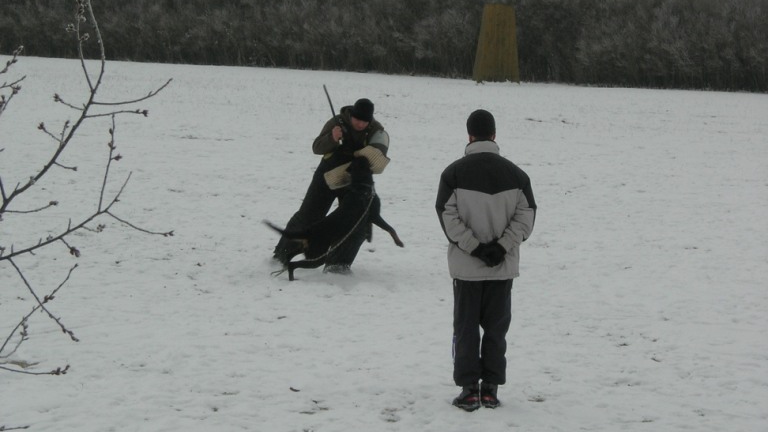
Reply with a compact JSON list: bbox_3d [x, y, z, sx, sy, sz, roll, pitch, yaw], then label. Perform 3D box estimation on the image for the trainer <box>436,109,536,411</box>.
[{"bbox_3d":[0.610,0.260,20.000,0.580,1.780,0.420,0,5,-6],"label":"trainer"}]

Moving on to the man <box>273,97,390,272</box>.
[{"bbox_3d":[-0.416,-0.250,26.500,0.900,1.370,0.750,0,5,-6],"label":"man"}]

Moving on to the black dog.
[{"bbox_3d":[-0.388,0.020,26.200,1.030,0.930,0.500,-3,6,-40],"label":"black dog"}]

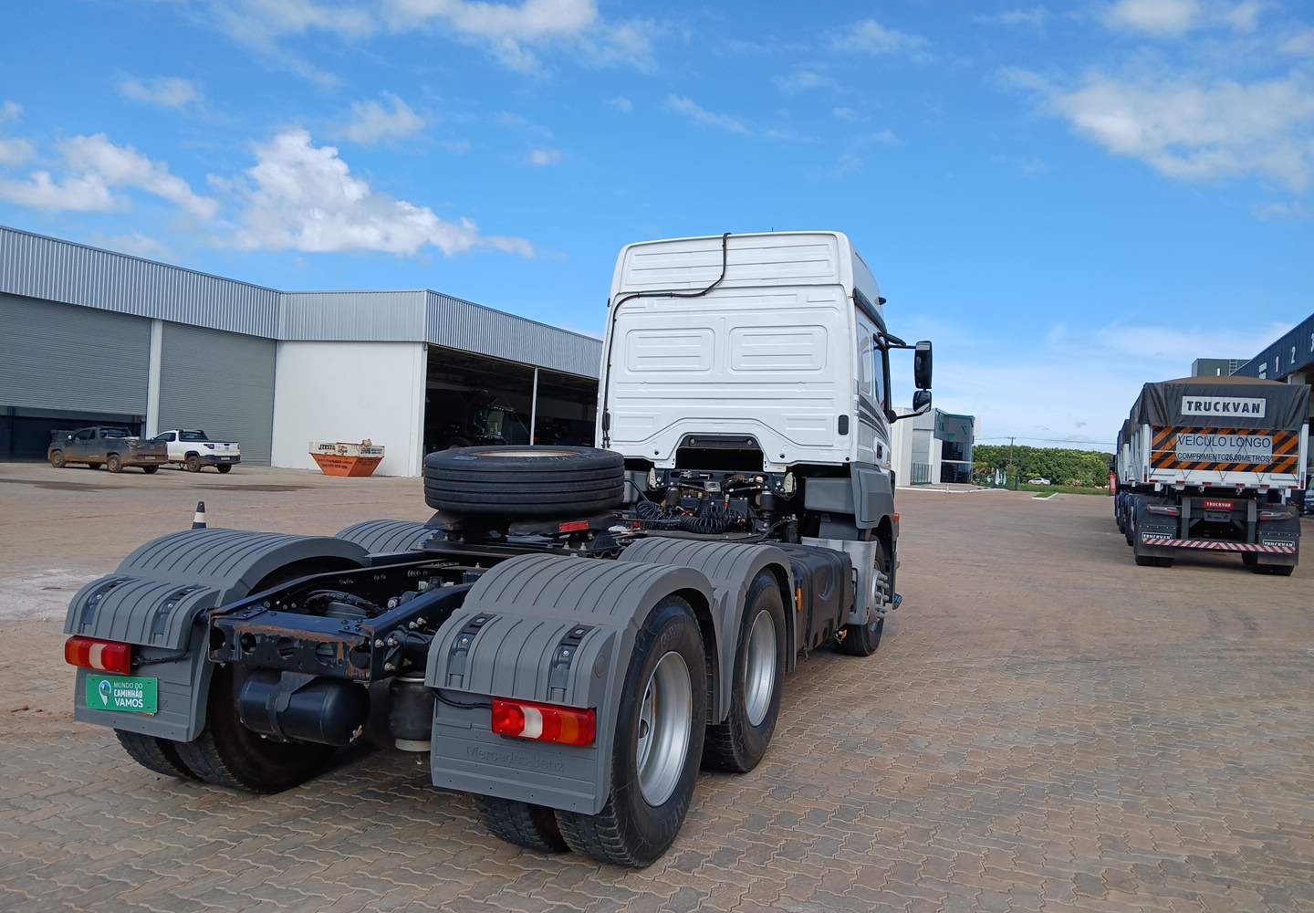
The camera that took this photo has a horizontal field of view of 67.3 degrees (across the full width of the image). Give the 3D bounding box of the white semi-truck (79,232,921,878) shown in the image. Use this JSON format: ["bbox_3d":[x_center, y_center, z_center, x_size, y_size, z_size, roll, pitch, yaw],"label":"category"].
[{"bbox_3d":[-0.014,-0.157,6.887,2.680,3.520,6.940,2,0,22],"label":"white semi-truck"}]

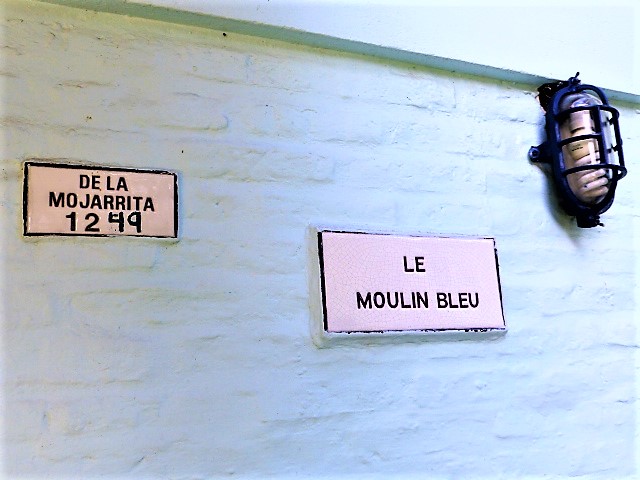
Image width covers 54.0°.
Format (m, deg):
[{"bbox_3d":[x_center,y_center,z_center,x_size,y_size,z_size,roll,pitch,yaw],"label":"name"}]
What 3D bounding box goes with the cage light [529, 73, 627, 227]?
[{"bbox_3d":[0.470,-0.161,1.098,0.174,0.279,0.108,2,-13,-22],"label":"cage light"}]

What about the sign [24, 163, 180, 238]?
[{"bbox_3d":[-0.280,-0.047,0.816,0.188,0.093,0.015,2,-13,-22],"label":"sign"}]

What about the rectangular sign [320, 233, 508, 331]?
[{"bbox_3d":[0.140,0.065,0.951,0.307,0.145,0.020,2,-13,-22],"label":"rectangular sign"}]

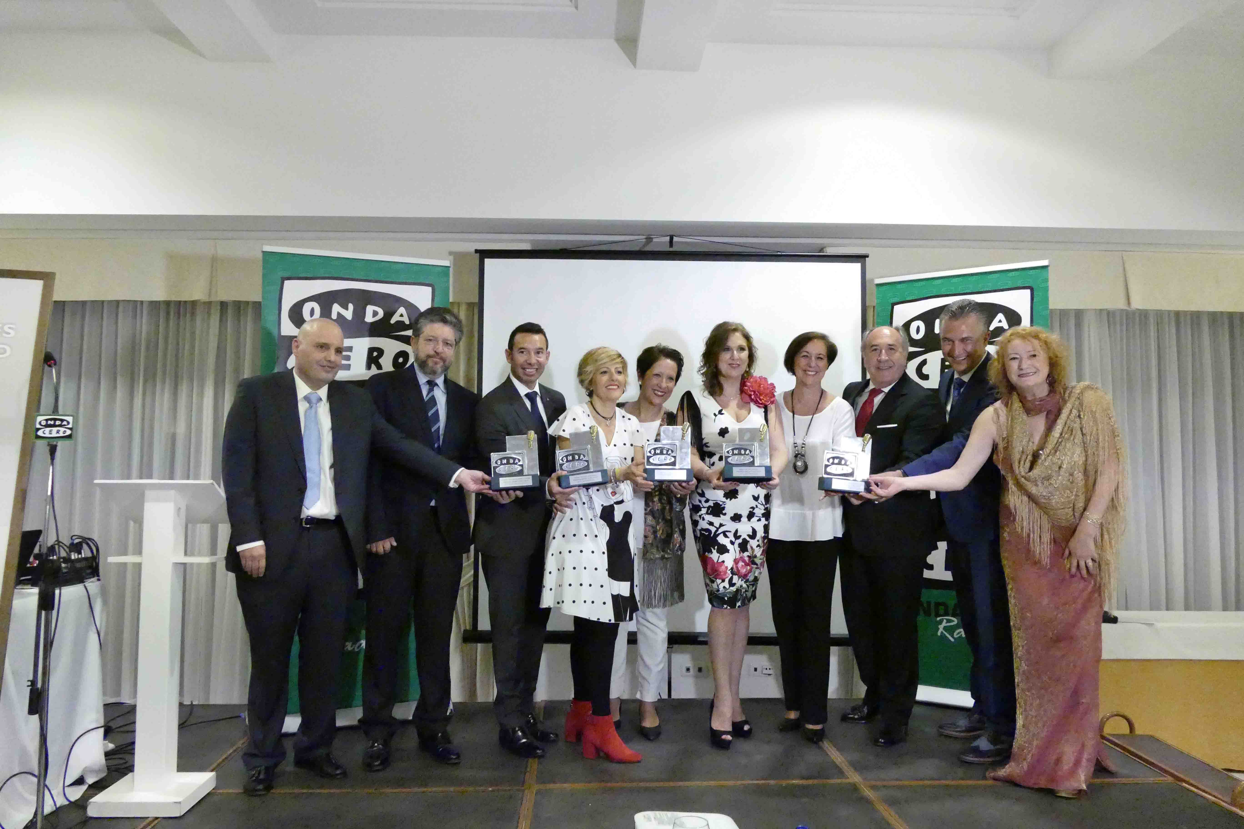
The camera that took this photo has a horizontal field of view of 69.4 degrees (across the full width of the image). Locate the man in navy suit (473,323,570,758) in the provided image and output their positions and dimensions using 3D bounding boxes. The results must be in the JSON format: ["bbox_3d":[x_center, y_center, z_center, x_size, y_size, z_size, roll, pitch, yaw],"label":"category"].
[{"bbox_3d":[-0.419,0.480,3.709,0.470,1.742,0.380,2,-3,-28],"label":"man in navy suit"}]

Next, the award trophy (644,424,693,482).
[{"bbox_3d":[0.185,0.150,3.530,0.190,0.233,0.075,1,-3,-6],"label":"award trophy"}]

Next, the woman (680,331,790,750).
[{"bbox_3d":[0.458,0.476,3.769,0.480,1.758,0.380,0,-3,-3],"label":"woman"}]

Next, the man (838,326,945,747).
[{"bbox_3d":[1.173,0.484,3.913,0.500,1.759,0.400,-1,-3,25],"label":"man"}]

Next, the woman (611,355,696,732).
[{"bbox_3d":[0.135,0.526,3.832,0.450,1.664,0.370,1,-3,-18],"label":"woman"}]

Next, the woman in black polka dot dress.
[{"bbox_3d":[-0.106,0.531,3.564,0.460,1.625,0.400,2,-4,-33],"label":"woman in black polka dot dress"}]

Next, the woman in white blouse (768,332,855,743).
[{"bbox_3d":[0.826,0.498,3.887,0.450,1.728,0.330,0,-3,-1],"label":"woman in white blouse"}]

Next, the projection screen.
[{"bbox_3d":[0.237,0.152,4.216,1.870,1.840,0.070,0,-3,-2],"label":"projection screen"}]

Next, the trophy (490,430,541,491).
[{"bbox_3d":[-0.409,0.178,3.470,0.188,0.230,0.075,-3,-2,-10],"label":"trophy"}]

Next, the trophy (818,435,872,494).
[{"bbox_3d":[0.887,0.200,3.580,0.190,0.230,0.075,4,-3,-4],"label":"trophy"}]

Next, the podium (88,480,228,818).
[{"bbox_3d":[-1.579,0.772,3.102,0.385,1.090,0.330,0,-3,-3],"label":"podium"}]

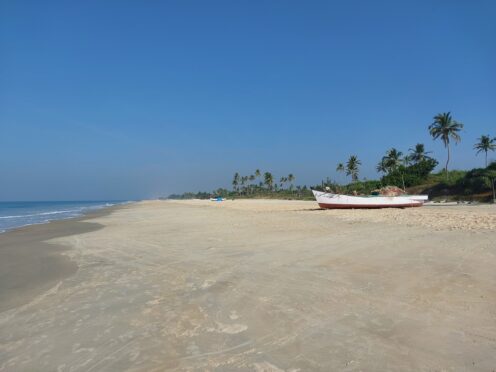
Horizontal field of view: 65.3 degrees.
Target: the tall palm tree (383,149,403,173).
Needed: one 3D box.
[{"bbox_3d":[43.099,-6.391,115.000,5.647,9.512,5.647,0,-2,0],"label":"tall palm tree"}]

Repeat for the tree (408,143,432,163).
[{"bbox_3d":[43.693,-6.206,98.000,6.079,9.119,6.079,0,-2,0],"label":"tree"}]

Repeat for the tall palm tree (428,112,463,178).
[{"bbox_3d":[37.775,-7.651,74.000,6.503,12.815,6.503,0,-2,0],"label":"tall palm tree"}]

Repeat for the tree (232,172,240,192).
[{"bbox_3d":[-7.431,-1.292,250.000,5.169,14.862,5.169,0,-2,0],"label":"tree"}]

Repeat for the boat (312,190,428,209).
[{"bbox_3d":[9.850,1.090,31.000,9.500,1.500,2.200,0,-2,-3],"label":"boat"}]

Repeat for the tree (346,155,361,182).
[{"bbox_3d":[39.539,-5.622,145.000,5.247,12.368,5.247,0,-2,0],"label":"tree"}]

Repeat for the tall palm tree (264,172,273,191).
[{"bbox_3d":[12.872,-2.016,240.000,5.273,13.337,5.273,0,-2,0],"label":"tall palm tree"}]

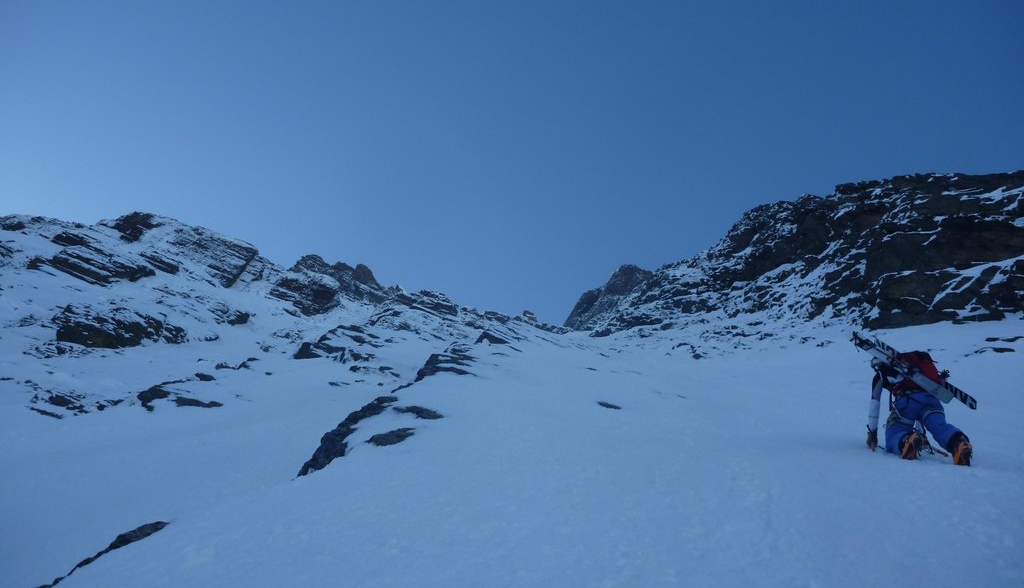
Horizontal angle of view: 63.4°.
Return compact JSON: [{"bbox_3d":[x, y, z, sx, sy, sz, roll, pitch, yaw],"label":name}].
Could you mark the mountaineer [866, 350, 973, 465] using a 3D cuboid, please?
[{"bbox_3d":[3.610,1.060,7.580,0.680,1.060,0.920,4,-22,-11],"label":"mountaineer"}]

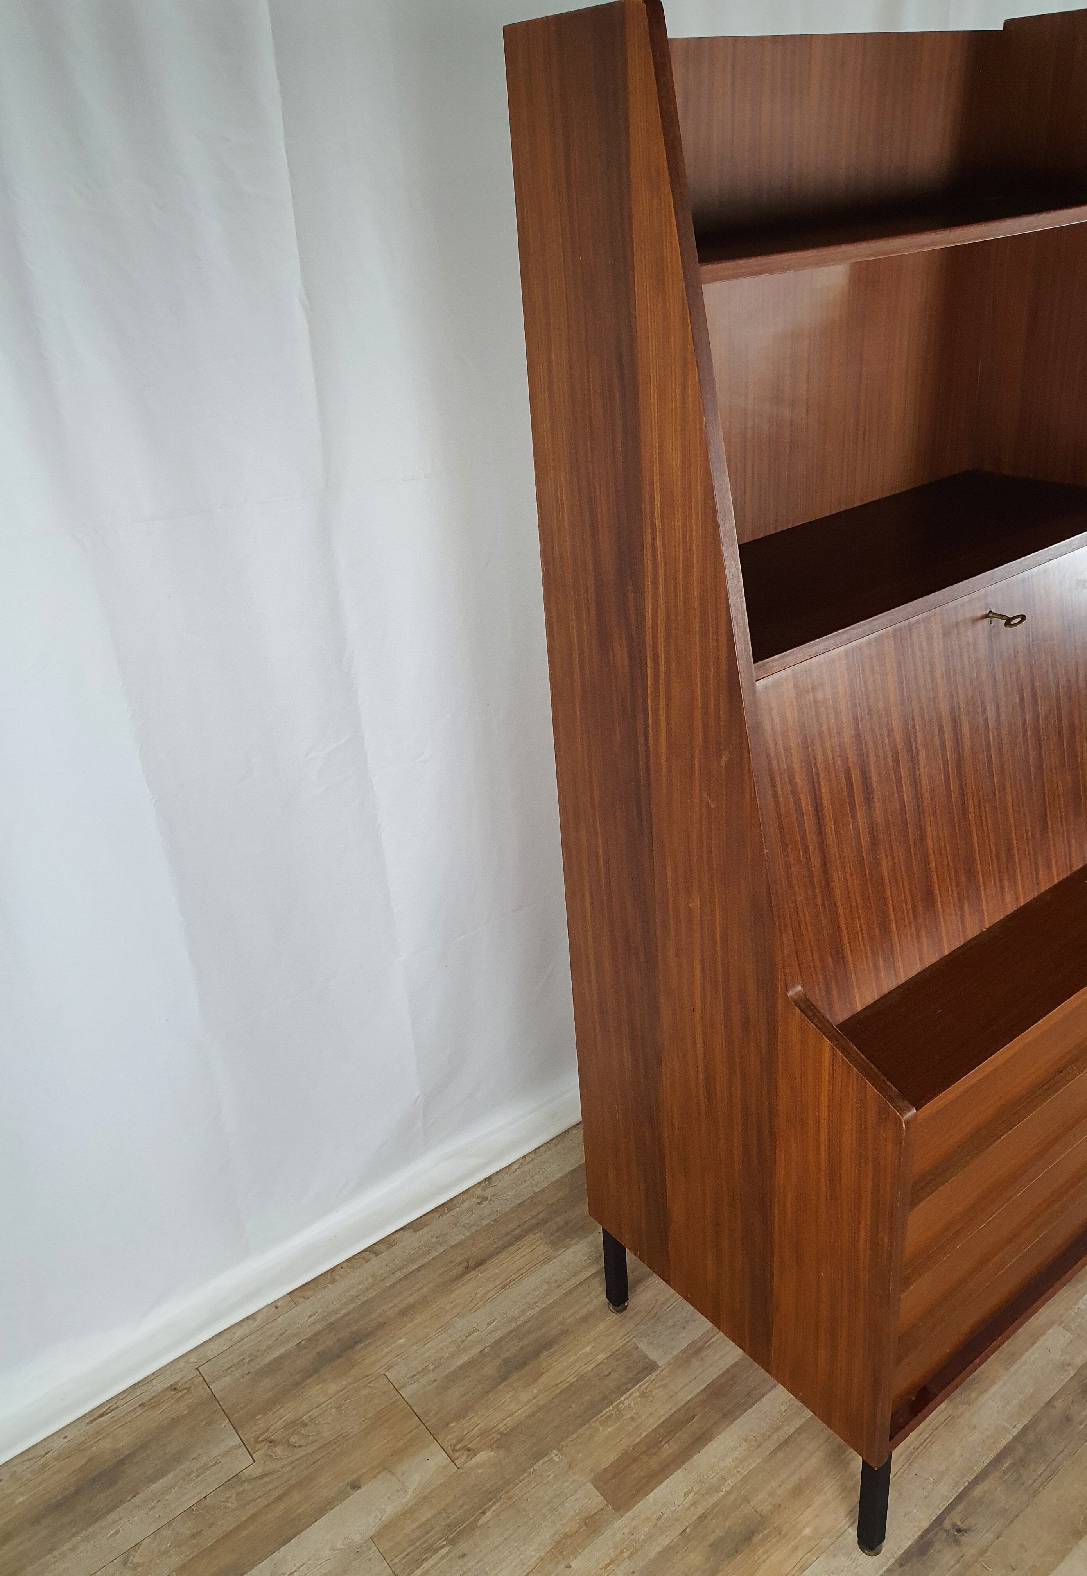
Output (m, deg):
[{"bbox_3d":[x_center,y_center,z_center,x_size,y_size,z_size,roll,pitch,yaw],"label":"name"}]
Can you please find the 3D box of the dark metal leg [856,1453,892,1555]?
[{"bbox_3d":[0.392,0.840,1.400,0.022,0.177,0.022,-23,32,-32],"label":"dark metal leg"}]

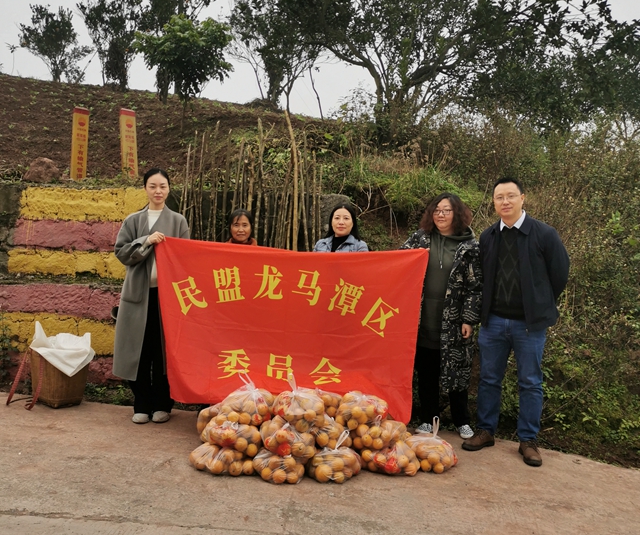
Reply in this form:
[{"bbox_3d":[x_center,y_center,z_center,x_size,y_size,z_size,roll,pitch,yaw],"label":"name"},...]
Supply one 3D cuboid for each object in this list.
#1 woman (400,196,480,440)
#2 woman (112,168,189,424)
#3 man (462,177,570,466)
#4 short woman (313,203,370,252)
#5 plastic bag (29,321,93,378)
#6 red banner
[{"bbox_3d":[0.820,0.286,4.420,0.500,1.590,0.380,1,1,14],"label":"woman"},{"bbox_3d":[-1.119,0.179,4.420,0.480,1.660,0.400,1,1,-6],"label":"woman"},{"bbox_3d":[1.241,0.308,4.180,0.560,1.720,0.400,1,1,20],"label":"man"},{"bbox_3d":[0.138,0.349,4.470,0.460,1.540,0.330,1,1,0],"label":"short woman"},{"bbox_3d":[-1.811,0.577,4.680,0.400,0.370,0.350,1,1,-11],"label":"plastic bag"},{"bbox_3d":[-0.174,0.400,4.220,1.700,1.120,0.150,1,1,2],"label":"red banner"}]

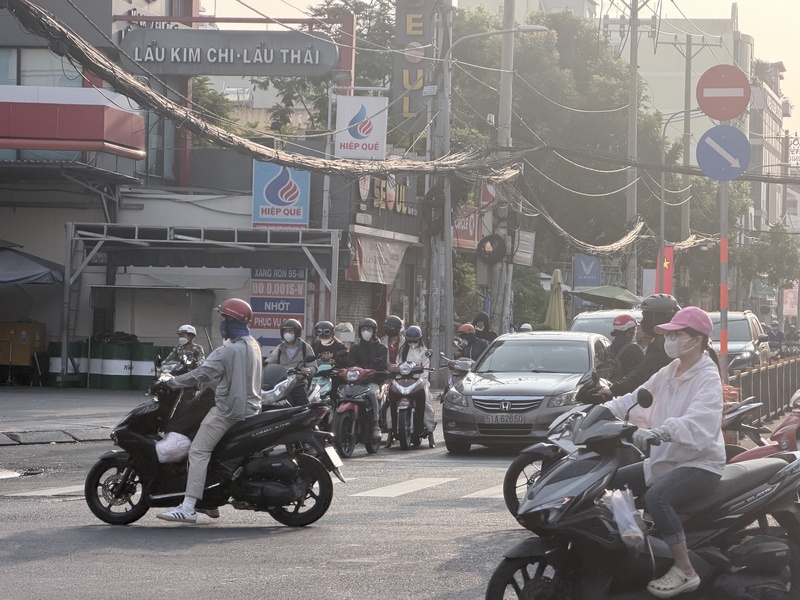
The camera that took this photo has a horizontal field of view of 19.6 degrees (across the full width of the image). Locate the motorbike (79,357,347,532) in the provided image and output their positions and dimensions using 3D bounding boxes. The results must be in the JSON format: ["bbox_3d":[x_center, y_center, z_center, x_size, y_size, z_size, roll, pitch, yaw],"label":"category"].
[{"bbox_3d":[-1.315,1.068,16.650,1.870,1.130,0.690,1,-1,1],"label":"motorbike"}]

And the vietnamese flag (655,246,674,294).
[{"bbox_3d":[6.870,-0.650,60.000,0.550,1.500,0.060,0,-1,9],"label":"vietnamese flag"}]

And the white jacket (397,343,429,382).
[{"bbox_3d":[0.160,0.820,29.000,0.460,0.510,0.380,0,-1,6],"label":"white jacket"}]

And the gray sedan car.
[{"bbox_3d":[1.870,1.130,29.200,1.850,1.470,4.920,0,-1,14],"label":"gray sedan car"}]

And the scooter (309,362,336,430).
[{"bbox_3d":[-0.960,1.320,28.800,0.700,1.100,1.880,0,-1,-3],"label":"scooter"}]

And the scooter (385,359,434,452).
[{"bbox_3d":[0.145,1.297,28.900,0.680,1.090,1.900,0,-1,6],"label":"scooter"}]

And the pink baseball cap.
[{"bbox_3d":[1.178,0.090,9.600,0.260,0.130,0.180,1,-1,-26],"label":"pink baseball cap"}]

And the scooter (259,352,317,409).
[{"bbox_3d":[-1.110,1.226,25.800,0.700,1.110,1.900,0,-1,29],"label":"scooter"}]

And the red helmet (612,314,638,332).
[{"bbox_3d":[2.345,0.250,24.200,0.280,0.180,0.230,1,-1,-37],"label":"red helmet"}]

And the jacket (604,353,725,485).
[{"bbox_3d":[1.105,0.495,9.600,0.440,0.560,0.490,1,-1,-33],"label":"jacket"}]

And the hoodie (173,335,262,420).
[{"bbox_3d":[-1.305,0.555,16.600,0.620,0.620,0.520,0,-1,6],"label":"hoodie"}]

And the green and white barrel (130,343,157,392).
[{"bbox_3d":[-4.925,1.272,44.000,0.590,0.890,0.590,0,-1,0],"label":"green and white barrel"}]

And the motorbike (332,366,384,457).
[{"bbox_3d":[-0.400,1.267,27.000,0.690,1.070,1.900,0,-1,16],"label":"motorbike"}]

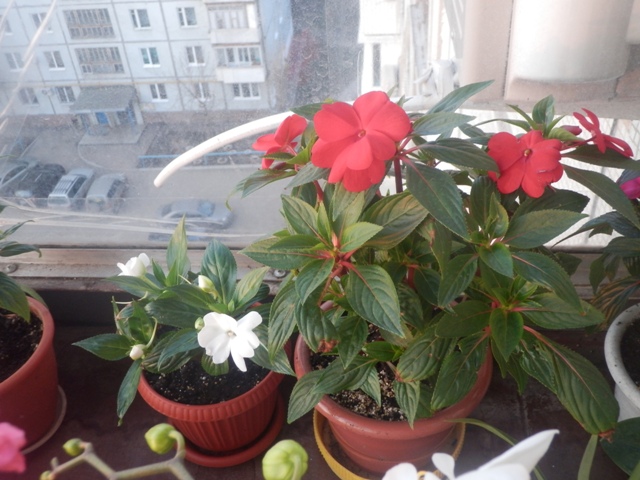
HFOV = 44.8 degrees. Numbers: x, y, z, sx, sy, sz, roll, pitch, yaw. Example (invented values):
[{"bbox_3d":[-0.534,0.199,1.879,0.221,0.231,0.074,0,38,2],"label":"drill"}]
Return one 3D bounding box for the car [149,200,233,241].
[{"bbox_3d":[-7.371,-1.512,46.586,4.600,1.450,1.720,0,43,5],"label":"car"}]

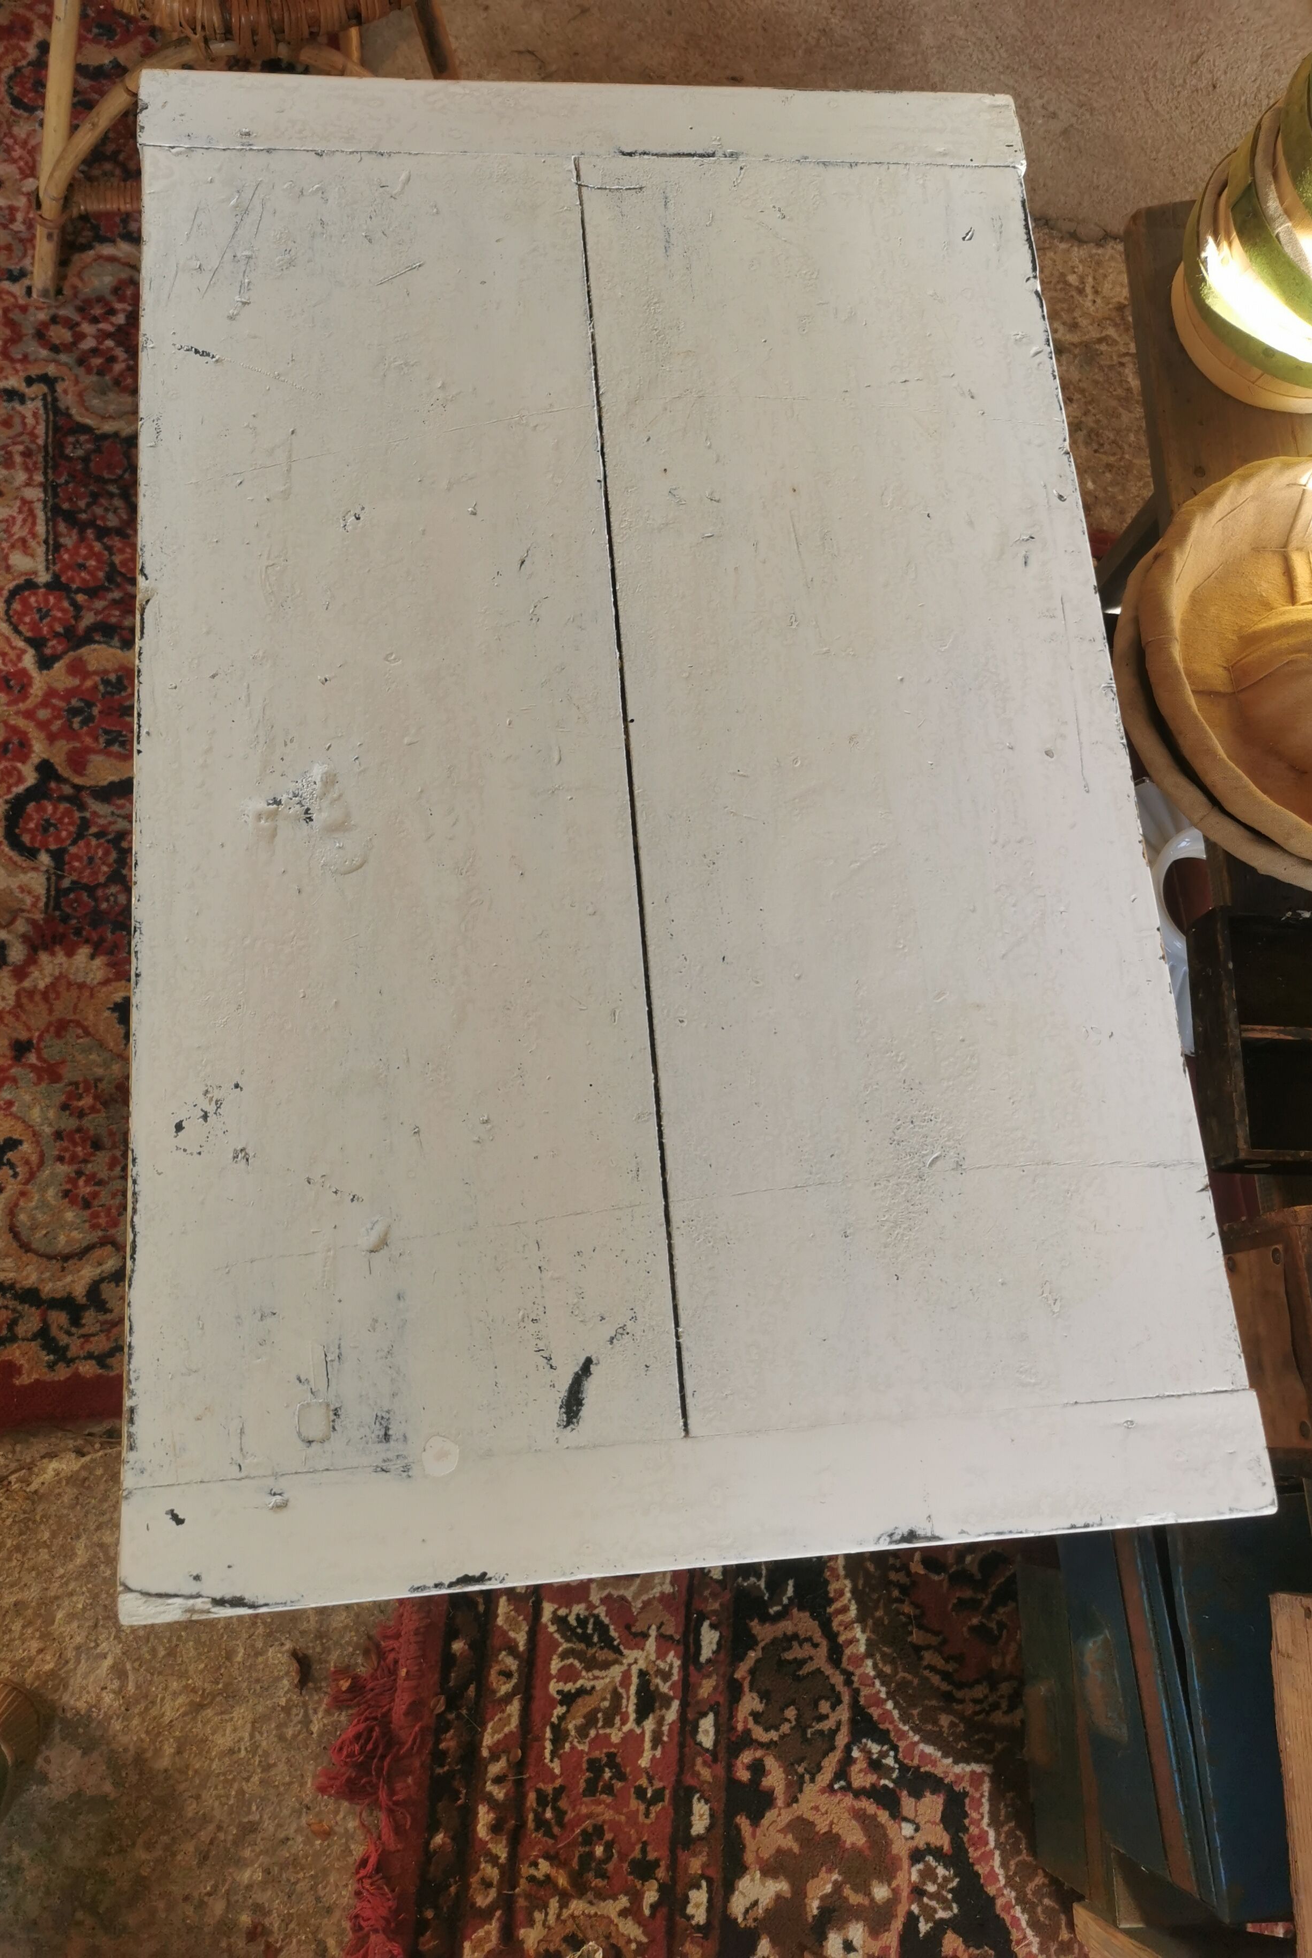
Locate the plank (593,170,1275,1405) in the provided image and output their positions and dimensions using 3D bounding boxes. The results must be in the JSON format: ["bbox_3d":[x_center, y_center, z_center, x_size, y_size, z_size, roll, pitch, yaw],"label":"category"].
[{"bbox_3d":[0.132,-0.156,0.921,0.303,0.026,0.807,-3,74,-8],"label":"plank"}]

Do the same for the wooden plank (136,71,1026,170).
[{"bbox_3d":[-0.041,-0.564,1.023,0.584,0.026,0.060,-3,74,-8],"label":"wooden plank"}]

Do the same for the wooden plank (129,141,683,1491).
[{"bbox_3d":[-0.156,-0.142,0.882,0.273,0.026,0.807,-3,74,-8],"label":"wooden plank"}]

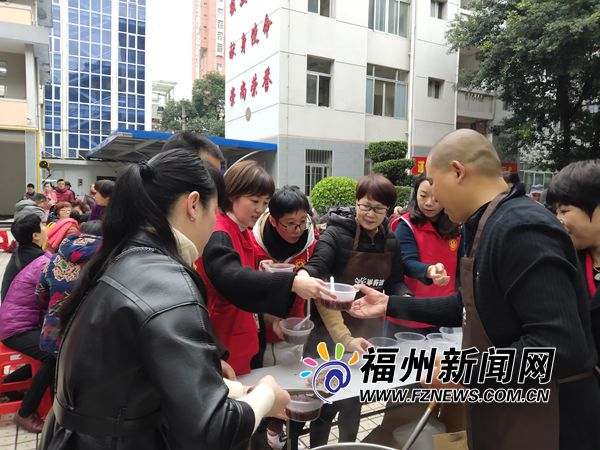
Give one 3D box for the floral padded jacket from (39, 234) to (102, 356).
[{"bbox_3d":[-1.360,0.450,2.800,0.540,0.740,0.450,1,4,0],"label":"floral padded jacket"}]

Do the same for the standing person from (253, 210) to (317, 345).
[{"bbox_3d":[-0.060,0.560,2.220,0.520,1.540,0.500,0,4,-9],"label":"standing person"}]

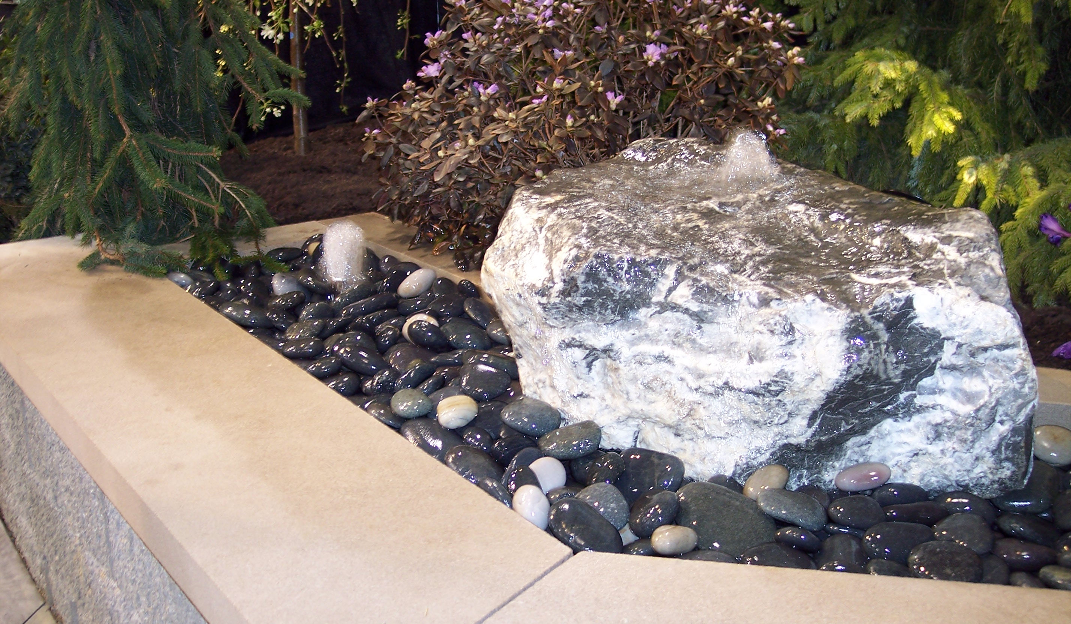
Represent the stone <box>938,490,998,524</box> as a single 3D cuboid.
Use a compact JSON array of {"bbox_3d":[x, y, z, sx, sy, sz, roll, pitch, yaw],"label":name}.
[{"bbox_3d":[0.654,0.297,1.827,0.096,0.042,0.063,10,23,8],"label":"stone"}]

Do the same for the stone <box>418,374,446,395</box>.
[{"bbox_3d":[-0.183,0.128,2.115,0.061,0.024,0.040,-35,20,-9],"label":"stone"}]

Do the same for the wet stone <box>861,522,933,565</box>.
[{"bbox_3d":[0.505,0.323,1.681,0.102,0.051,0.081,-4,23,-9],"label":"wet stone"}]

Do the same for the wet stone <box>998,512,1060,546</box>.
[{"bbox_3d":[0.717,0.317,1.754,0.094,0.040,0.058,18,25,11],"label":"wet stone"}]

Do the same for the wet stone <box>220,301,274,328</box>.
[{"bbox_3d":[-0.677,0.009,2.830,0.131,0.047,0.083,19,13,4],"label":"wet stone"}]

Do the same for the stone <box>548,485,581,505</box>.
[{"bbox_3d":[0.045,0.273,1.793,0.066,0.034,0.050,-12,22,-16],"label":"stone"}]

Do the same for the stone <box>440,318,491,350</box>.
[{"bbox_3d":[-0.145,0.044,2.509,0.116,0.056,0.084,16,28,25],"label":"stone"}]

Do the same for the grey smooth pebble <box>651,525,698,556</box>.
[{"bbox_3d":[0.191,0.314,1.659,0.066,0.038,0.048,-4,22,-9],"label":"grey smooth pebble"}]

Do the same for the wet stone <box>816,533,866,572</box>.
[{"bbox_3d":[0.418,0.336,1.651,0.066,0.041,0.095,6,34,17],"label":"wet stone"}]

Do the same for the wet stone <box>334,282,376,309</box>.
[{"bbox_3d":[-0.377,-0.034,2.536,0.100,0.045,0.058,-25,21,-14],"label":"wet stone"}]

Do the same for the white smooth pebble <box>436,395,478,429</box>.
[{"bbox_3d":[-0.141,0.179,2.161,0.078,0.055,0.068,-17,27,-37],"label":"white smooth pebble"}]

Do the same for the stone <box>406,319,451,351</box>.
[{"bbox_3d":[-0.203,0.044,2.296,0.092,0.043,0.065,28,26,17],"label":"stone"}]

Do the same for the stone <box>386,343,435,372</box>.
[{"bbox_3d":[-0.245,0.091,2.380,0.114,0.056,0.082,26,34,36],"label":"stone"}]

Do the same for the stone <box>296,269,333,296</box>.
[{"bbox_3d":[-0.534,-0.072,2.914,0.097,0.051,0.069,21,25,10],"label":"stone"}]

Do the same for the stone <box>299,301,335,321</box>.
[{"bbox_3d":[-0.443,0.001,2.452,0.076,0.043,0.059,-19,26,-13],"label":"stone"}]

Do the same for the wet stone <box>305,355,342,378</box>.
[{"bbox_3d":[-0.409,0.105,2.325,0.073,0.035,0.053,-20,29,-29],"label":"wet stone"}]

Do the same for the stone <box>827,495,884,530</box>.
[{"bbox_3d":[0.437,0.274,1.648,0.077,0.039,0.057,6,21,3],"label":"stone"}]

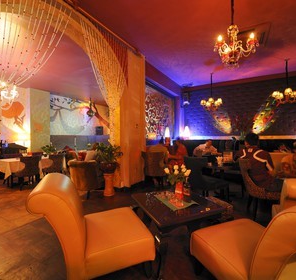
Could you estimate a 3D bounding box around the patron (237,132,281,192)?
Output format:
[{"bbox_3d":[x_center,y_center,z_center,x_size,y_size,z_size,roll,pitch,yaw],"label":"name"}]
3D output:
[{"bbox_3d":[1.870,0.539,2.608,0.700,1.340,0.500,0,0,2],"label":"patron"}]

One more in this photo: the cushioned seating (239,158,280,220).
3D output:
[{"bbox_3d":[1.840,0.759,2.578,0.570,0.900,0.520,0,0,16],"label":"cushioned seating"}]

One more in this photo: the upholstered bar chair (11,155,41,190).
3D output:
[{"bbox_3d":[-3.119,0.776,4.212,0.570,0.840,0.520,0,1,29],"label":"upholstered bar chair"}]

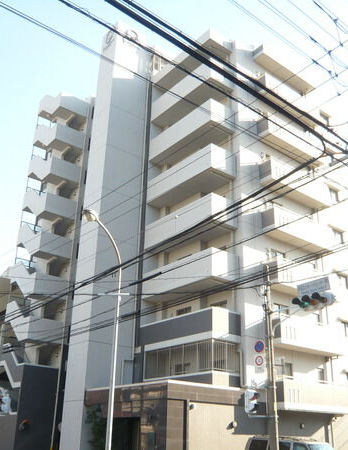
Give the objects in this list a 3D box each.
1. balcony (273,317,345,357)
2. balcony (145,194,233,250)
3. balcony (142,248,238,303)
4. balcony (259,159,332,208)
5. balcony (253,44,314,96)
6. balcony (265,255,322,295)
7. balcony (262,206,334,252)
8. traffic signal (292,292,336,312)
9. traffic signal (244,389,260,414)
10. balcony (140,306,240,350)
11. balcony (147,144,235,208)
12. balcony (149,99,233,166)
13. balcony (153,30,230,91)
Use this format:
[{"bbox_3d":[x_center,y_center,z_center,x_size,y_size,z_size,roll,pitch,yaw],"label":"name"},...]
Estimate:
[{"bbox_3d":[6.698,5.786,24.711,5.000,1.250,1.090,18,-28,-34],"label":"balcony"},{"bbox_3d":[0.745,0.109,26.004,1.660,1.403,5.520,19,-29,-34],"label":"balcony"},{"bbox_3d":[0.667,2.720,24.863,1.660,1.403,5.520,19,-29,-34],"label":"balcony"},{"bbox_3d":[6.965,-2.218,28.200,5.050,1.300,1.090,18,-28,-34],"label":"balcony"},{"bbox_3d":[7.144,-9.908,31.487,5.100,0.670,1.090,18,-28,-34],"label":"balcony"},{"bbox_3d":[6.705,3.013,25.488,4.919,1.270,0.870,19,-29,-34],"label":"balcony"},{"bbox_3d":[6.782,0.403,26.629,4.919,1.270,0.870,19,-29,-34],"label":"balcony"},{"bbox_3d":[4.748,2.593,16.343,0.480,0.450,1.250,18,-28,-34],"label":"traffic signal"},{"bbox_3d":[2.642,5.993,16.478,0.360,0.780,0.340,18,-28,-34],"label":"traffic signal"},{"bbox_3d":[0.629,5.483,24.461,1.690,1.440,5.750,18,-28,-34],"label":"balcony"},{"bbox_3d":[0.823,-2.501,27.145,1.660,1.403,5.520,19,-29,-34],"label":"balcony"},{"bbox_3d":[0.900,-5.111,28.287,1.660,1.403,5.520,19,-29,-34],"label":"balcony"},{"bbox_3d":[1.048,-10.004,30.407,1.752,0.720,5.391,19,-29,-34],"label":"balcony"}]

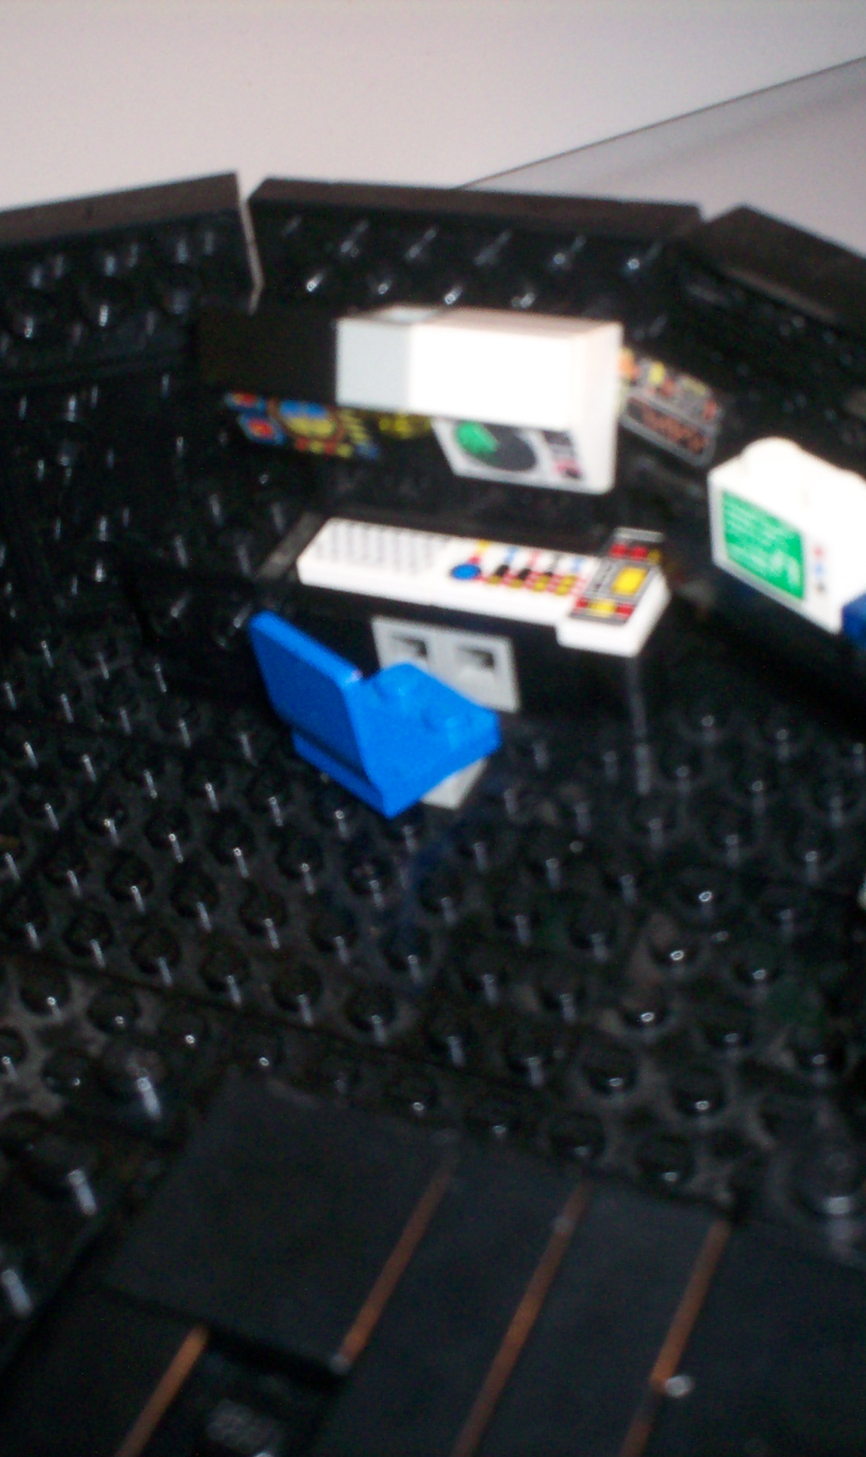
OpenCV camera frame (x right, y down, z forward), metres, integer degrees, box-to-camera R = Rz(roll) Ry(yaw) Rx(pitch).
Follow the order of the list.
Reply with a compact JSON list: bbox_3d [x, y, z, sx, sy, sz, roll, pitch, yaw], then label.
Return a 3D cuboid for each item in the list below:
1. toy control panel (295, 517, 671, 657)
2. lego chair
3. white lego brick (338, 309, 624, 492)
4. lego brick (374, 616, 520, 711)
[{"bbox_3d":[0.006,-0.017,0.217,0.040,0.003,0.016,11,44,24],"label":"toy control panel"},{"bbox_3d":[-0.006,-0.005,0.208,0.017,0.018,0.016,-32,44,-25],"label":"lego chair"},{"bbox_3d":[0.004,-0.031,0.194,0.024,0.016,0.012,9,20,22],"label":"white lego brick"},{"bbox_3d":[0.003,-0.009,0.223,0.016,0.010,0.008,11,43,23],"label":"lego brick"}]

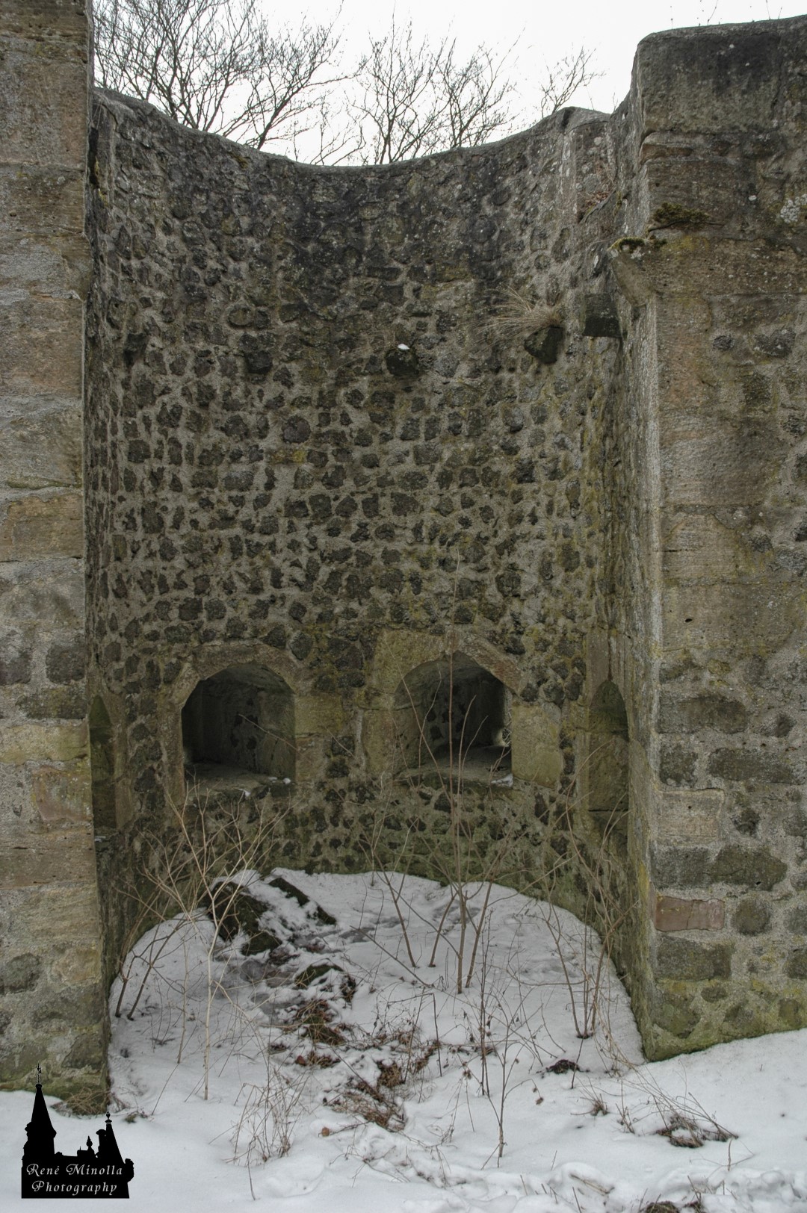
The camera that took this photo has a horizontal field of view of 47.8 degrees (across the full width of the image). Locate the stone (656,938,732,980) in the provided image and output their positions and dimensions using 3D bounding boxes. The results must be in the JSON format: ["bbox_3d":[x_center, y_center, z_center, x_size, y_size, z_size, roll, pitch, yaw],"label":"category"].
[{"bbox_3d":[1.086,1.314,3.475,0.284,0.155,0.150,0,4,0],"label":"stone"}]

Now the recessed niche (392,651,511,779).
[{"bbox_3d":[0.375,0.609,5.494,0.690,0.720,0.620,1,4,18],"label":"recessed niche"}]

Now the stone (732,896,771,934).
[{"bbox_3d":[1.303,1.152,3.460,0.144,0.141,0.120,0,4,0],"label":"stone"}]

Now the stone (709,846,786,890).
[{"bbox_3d":[1.285,0.973,3.475,0.284,0.162,0.150,0,4,0],"label":"stone"}]

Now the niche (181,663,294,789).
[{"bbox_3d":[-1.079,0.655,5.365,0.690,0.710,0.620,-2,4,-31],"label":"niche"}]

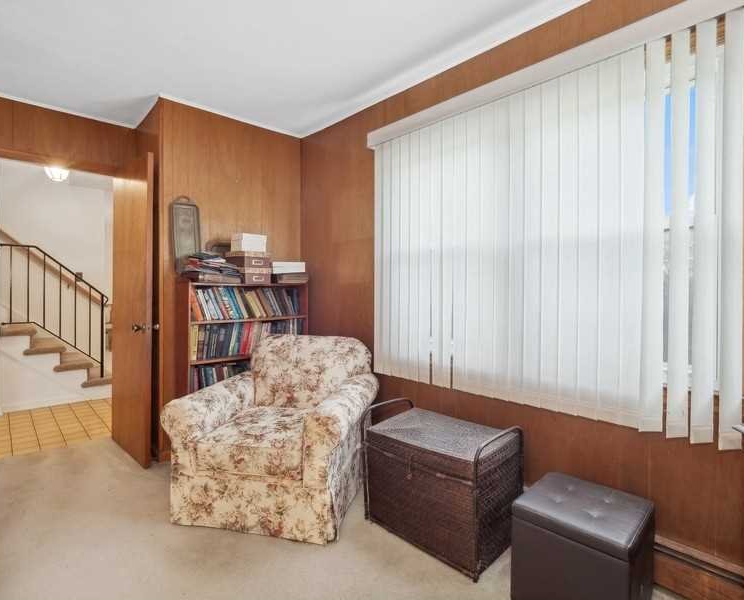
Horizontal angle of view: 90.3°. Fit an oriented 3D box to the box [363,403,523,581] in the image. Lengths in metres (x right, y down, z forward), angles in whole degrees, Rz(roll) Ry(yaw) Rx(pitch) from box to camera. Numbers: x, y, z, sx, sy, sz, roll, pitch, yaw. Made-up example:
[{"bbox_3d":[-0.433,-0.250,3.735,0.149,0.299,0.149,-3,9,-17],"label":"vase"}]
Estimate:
[{"bbox_3d":[0.337,0.834,1.815,0.610,0.565,0.410,1,2,44],"label":"box"}]

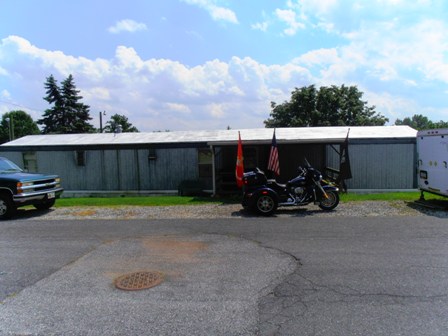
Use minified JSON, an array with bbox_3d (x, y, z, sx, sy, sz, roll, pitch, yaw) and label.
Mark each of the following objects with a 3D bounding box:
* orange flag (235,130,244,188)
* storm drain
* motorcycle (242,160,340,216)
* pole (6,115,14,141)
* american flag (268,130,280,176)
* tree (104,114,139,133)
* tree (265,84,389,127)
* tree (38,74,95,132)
[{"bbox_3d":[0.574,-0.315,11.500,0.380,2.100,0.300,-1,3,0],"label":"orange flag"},{"bbox_3d":[-1.102,1.467,4.050,0.630,0.040,0.630,-1,3,0],"label":"storm drain"},{"bbox_3d":[1.756,0.481,8.111,2.620,1.430,1.300,-1,3,-2],"label":"motorcycle"},{"bbox_3d":[-18.504,-1.906,27.151,0.320,5.499,0.320,-1,3,0],"label":"pole"},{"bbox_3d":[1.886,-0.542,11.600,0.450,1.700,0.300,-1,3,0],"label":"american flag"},{"bbox_3d":[-14.775,-3.993,45.207,5.000,7.529,5.000,-1,3,0],"label":"tree"},{"bbox_3d":[9.982,-3.986,30.225,12.000,8.173,11.000,-1,3,0],"label":"tree"},{"bbox_3d":[-18.143,-5.260,36.307,6.600,11.173,6.200,-1,3,0],"label":"tree"}]

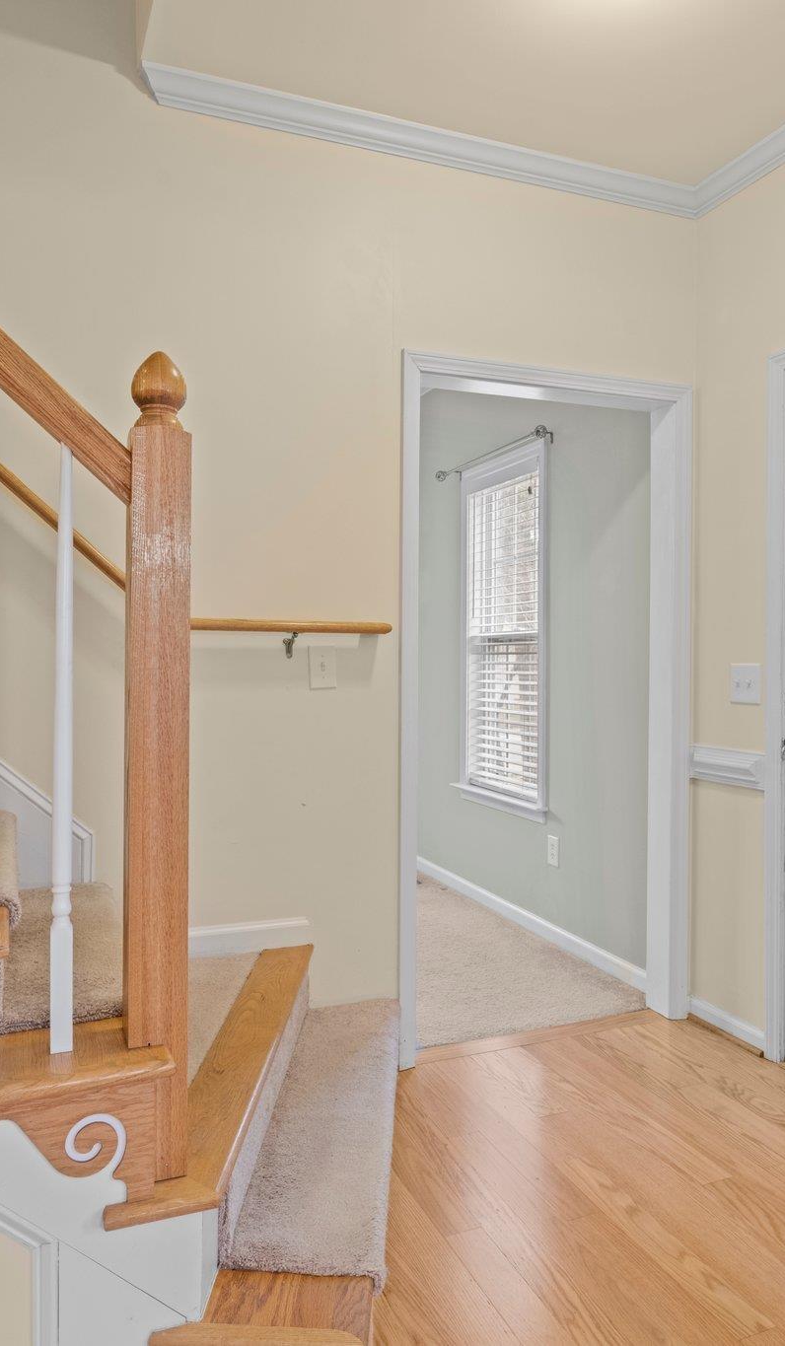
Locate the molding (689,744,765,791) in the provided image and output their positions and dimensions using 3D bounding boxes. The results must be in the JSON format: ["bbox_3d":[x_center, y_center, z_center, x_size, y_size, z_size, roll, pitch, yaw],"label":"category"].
[{"bbox_3d":[1.063,0.301,2.673,0.035,0.113,0.305,0,1,-24],"label":"molding"}]

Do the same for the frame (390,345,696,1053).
[{"bbox_3d":[0.493,0.111,2.700,1.030,2.115,0.125,0,1,-20],"label":"frame"}]

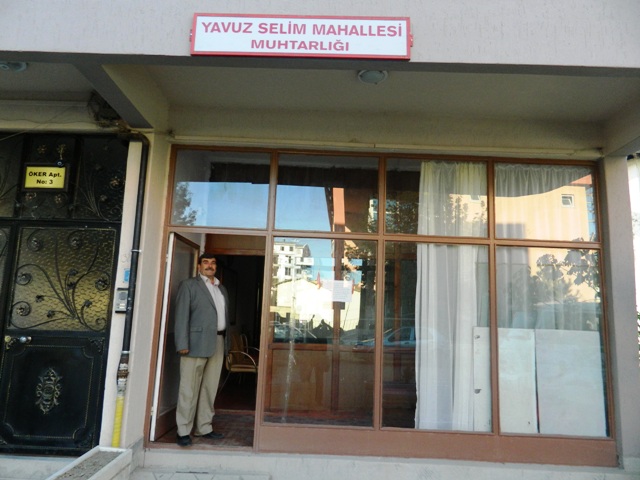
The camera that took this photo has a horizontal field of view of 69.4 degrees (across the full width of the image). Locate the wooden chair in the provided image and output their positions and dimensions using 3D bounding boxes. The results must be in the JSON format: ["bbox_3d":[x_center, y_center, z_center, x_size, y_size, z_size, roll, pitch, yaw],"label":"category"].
[{"bbox_3d":[-0.997,1.692,6.125,0.570,0.870,0.550,1,-9,9],"label":"wooden chair"}]

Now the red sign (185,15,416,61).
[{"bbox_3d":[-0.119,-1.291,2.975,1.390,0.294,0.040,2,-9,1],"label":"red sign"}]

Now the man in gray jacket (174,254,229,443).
[{"bbox_3d":[-1.132,1.015,4.508,0.390,1.750,0.530,-5,-11,39],"label":"man in gray jacket"}]

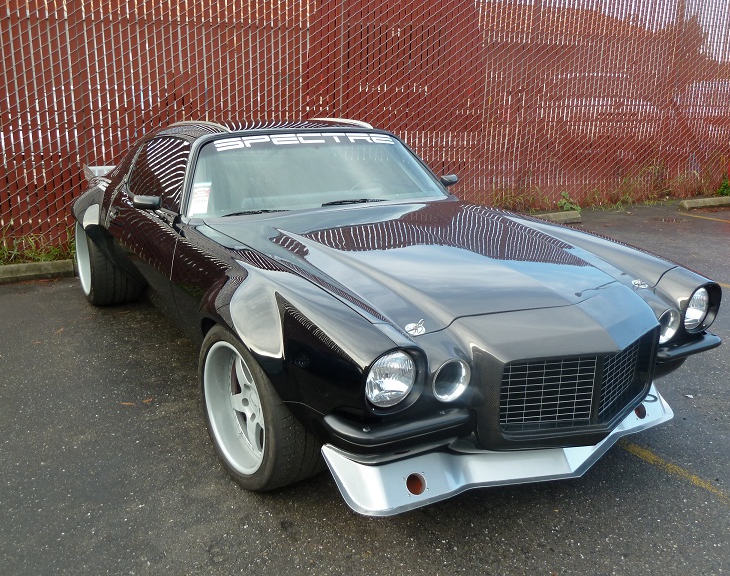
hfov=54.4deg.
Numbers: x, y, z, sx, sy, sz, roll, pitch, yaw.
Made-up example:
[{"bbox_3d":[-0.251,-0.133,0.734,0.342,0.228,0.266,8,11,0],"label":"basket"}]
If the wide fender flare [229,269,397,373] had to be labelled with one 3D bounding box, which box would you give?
[{"bbox_3d":[-0.285,0.117,2.308,0.260,0.290,0.900,-9,18,-29],"label":"wide fender flare"}]

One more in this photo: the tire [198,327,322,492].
[{"bbox_3d":[-0.389,0.428,2.763,0.290,0.650,0.650,-11,20,-35],"label":"tire"}]

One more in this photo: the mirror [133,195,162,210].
[{"bbox_3d":[-1.019,-0.398,3.321,0.130,0.070,0.070,-9,18,-29],"label":"mirror"}]

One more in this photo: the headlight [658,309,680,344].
[{"bbox_3d":[1.084,0.134,2.575,0.135,0.135,0.070,-9,18,-29],"label":"headlight"}]

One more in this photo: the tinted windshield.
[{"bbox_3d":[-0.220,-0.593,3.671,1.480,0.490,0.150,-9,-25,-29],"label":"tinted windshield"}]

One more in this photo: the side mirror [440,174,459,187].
[{"bbox_3d":[0.505,-0.633,4.191,0.130,0.070,0.070,-9,18,-29],"label":"side mirror"}]

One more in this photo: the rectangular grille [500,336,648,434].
[{"bbox_3d":[0.709,0.309,2.286,0.640,0.260,0.150,-9,18,-29],"label":"rectangular grille"}]

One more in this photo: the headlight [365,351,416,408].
[{"bbox_3d":[0.068,0.257,2.009,0.172,0.172,0.080,-9,18,-29],"label":"headlight"}]

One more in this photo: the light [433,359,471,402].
[{"bbox_3d":[0.244,0.263,2.096,0.135,0.135,0.070,-9,18,-29],"label":"light"}]

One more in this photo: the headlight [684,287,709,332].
[{"bbox_3d":[1.241,0.076,2.678,0.172,0.172,0.080,-9,18,-29],"label":"headlight"}]

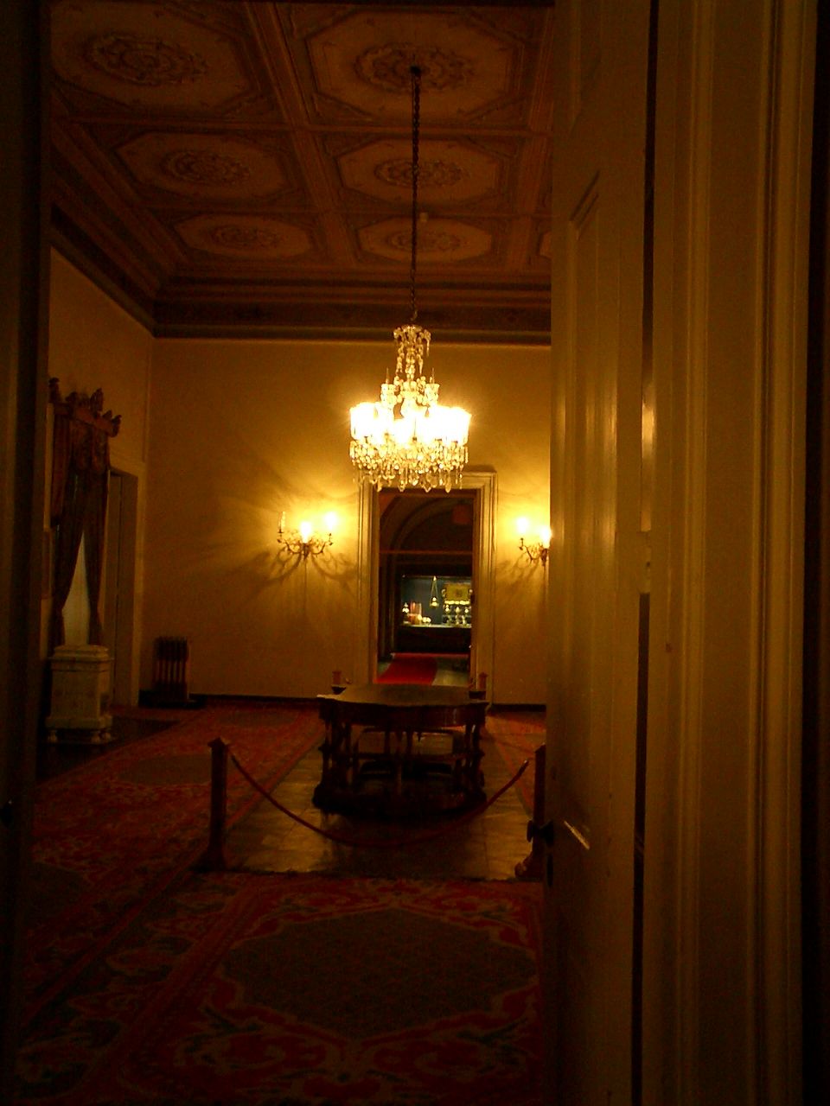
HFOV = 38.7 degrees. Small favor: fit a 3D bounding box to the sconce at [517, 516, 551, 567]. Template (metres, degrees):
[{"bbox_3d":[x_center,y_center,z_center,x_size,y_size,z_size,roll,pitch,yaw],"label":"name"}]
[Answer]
[{"bbox_3d":[1.765,-0.159,16.051,0.748,0.658,0.380,1,-2,2],"label":"sconce"}]

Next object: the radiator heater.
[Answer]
[{"bbox_3d":[-3.322,1.610,16.097,0.521,0.924,0.250,1,-2,2],"label":"radiator heater"}]

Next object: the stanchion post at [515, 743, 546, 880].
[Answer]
[{"bbox_3d":[0.706,1.463,6.768,0.210,0.742,0.210,1,-2,2],"label":"stanchion post"}]

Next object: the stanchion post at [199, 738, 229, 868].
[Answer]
[{"bbox_3d":[-1.128,1.429,6.805,0.210,0.731,0.210,1,-2,2],"label":"stanchion post"}]

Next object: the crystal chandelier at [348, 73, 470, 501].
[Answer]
[{"bbox_3d":[-0.017,-2.297,9.924,0.997,3.591,0.997,1,-2,2],"label":"crystal chandelier"}]

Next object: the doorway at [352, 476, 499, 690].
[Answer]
[{"bbox_3d":[0.150,0.509,16.301,1.871,3.292,0.300,1,-2,2],"label":"doorway"}]

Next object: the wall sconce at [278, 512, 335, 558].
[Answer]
[{"bbox_3d":[-1.483,-0.242,16.162,0.806,0.638,0.380,1,-2,2],"label":"wall sconce"}]

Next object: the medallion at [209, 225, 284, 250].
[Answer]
[{"bbox_3d":[-2.128,-3.937,14.888,0.960,0.070,0.960,1,-2,2],"label":"medallion"}]

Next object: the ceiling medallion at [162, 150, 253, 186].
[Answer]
[{"bbox_3d":[-2.189,-4.023,12.447,0.960,0.070,0.960,1,-2,2],"label":"ceiling medallion"}]

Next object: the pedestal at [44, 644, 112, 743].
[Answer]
[{"bbox_3d":[-3.434,1.435,12.198,0.565,0.996,0.460,1,-2,2],"label":"pedestal"}]

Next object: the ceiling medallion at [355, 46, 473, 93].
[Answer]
[{"bbox_3d":[-0.004,-4.061,10.003,0.960,0.070,0.960,1,-2,2],"label":"ceiling medallion"}]

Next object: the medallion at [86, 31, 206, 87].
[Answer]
[{"bbox_3d":[-2.270,-4.113,9.936,0.960,0.070,0.960,1,-2,2],"label":"medallion"}]

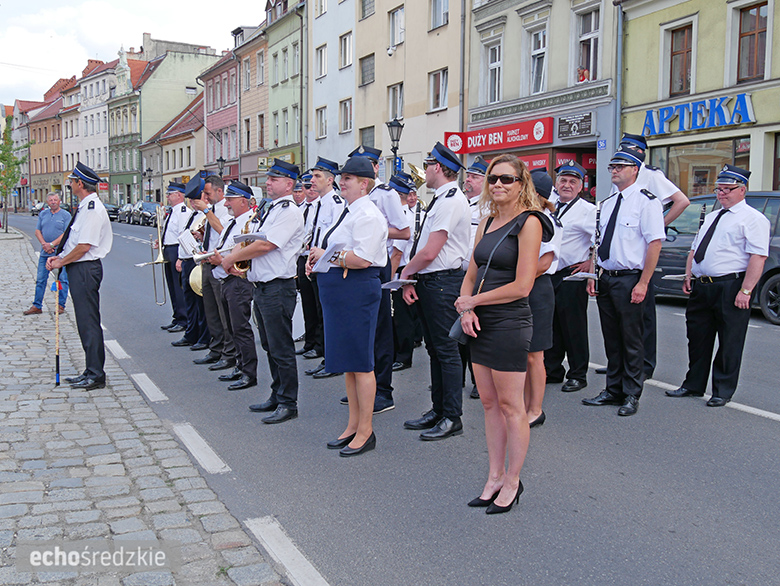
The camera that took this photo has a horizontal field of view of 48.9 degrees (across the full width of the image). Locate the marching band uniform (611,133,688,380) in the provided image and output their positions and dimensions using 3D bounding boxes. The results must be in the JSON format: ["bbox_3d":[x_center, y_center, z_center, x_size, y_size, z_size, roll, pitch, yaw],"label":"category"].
[{"bbox_3d":[2.137,-0.295,7.279,0.420,2.000,0.640,-3,6,-38],"label":"marching band uniform"}]

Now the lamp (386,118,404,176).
[{"bbox_3d":[0.141,-3.133,25.179,0.500,4.050,0.500,-2,6,-24],"label":"lamp"}]

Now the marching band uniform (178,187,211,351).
[{"bbox_3d":[-2.047,-0.310,8.941,0.430,1.770,0.520,-2,6,-29],"label":"marching band uniform"}]

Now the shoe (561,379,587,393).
[{"bbox_3d":[1.514,0.735,6.997,0.105,0.110,0.285,5,7,43],"label":"shoe"}]

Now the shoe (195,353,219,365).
[{"bbox_3d":[-1.747,0.627,8.200,0.290,0.110,0.110,-2,6,-25],"label":"shoe"}]

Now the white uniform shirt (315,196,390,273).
[{"bbox_3d":[-0.229,-0.376,5.240,0.400,0.470,0.490,-2,6,-26],"label":"white uniform shirt"}]

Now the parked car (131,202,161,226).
[{"bbox_3d":[-14.937,-5.020,53.625,1.800,1.500,4.300,-2,6,-26],"label":"parked car"}]

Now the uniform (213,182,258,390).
[{"bbox_3d":[-1.306,-0.097,7.262,0.380,1.700,0.500,-2,6,-26],"label":"uniform"}]

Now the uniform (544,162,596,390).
[{"bbox_3d":[1.436,-0.148,6.931,0.560,1.800,0.400,5,7,40],"label":"uniform"}]

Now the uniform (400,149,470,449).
[{"bbox_3d":[0.301,-0.022,5.540,0.390,1.881,0.500,-2,5,-23],"label":"uniform"}]

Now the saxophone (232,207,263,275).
[{"bbox_3d":[-0.966,-0.355,5.849,0.280,0.550,0.170,-4,7,-40],"label":"saxophone"}]

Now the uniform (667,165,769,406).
[{"bbox_3d":[2.516,-0.066,6.583,0.440,1.811,0.620,-3,6,-32],"label":"uniform"}]

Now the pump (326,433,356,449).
[{"bbox_3d":[-0.263,0.889,5.255,0.255,0.095,0.085,-3,6,-30],"label":"pump"}]

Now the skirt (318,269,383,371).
[{"bbox_3d":[-0.245,0.167,5.245,0.350,0.647,0.420,-3,6,-30],"label":"skirt"}]

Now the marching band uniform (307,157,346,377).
[{"bbox_3d":[-0.528,-0.225,7.462,0.430,1.900,0.530,-2,6,-29],"label":"marching band uniform"}]

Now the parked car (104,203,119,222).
[{"bbox_3d":[-21.492,-6.201,66.000,1.760,1.470,4.200,-2,6,-24],"label":"parked car"}]

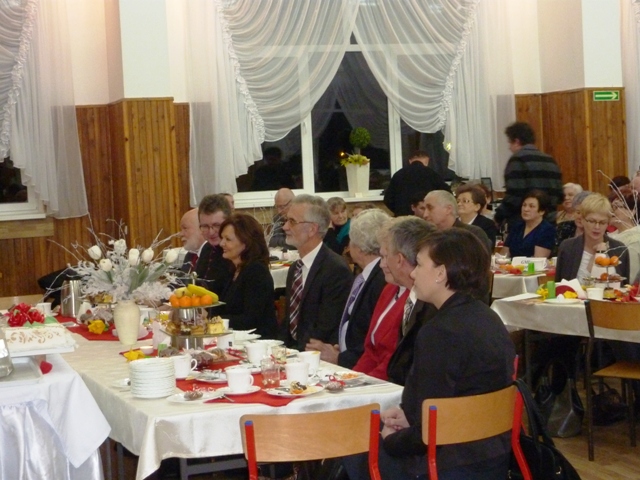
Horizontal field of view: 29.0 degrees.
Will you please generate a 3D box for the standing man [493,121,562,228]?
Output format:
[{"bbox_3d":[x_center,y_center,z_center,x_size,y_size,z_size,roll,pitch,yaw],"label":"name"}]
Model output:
[{"bbox_3d":[1.624,0.009,9.600,0.420,1.790,0.540,1,5,45],"label":"standing man"}]

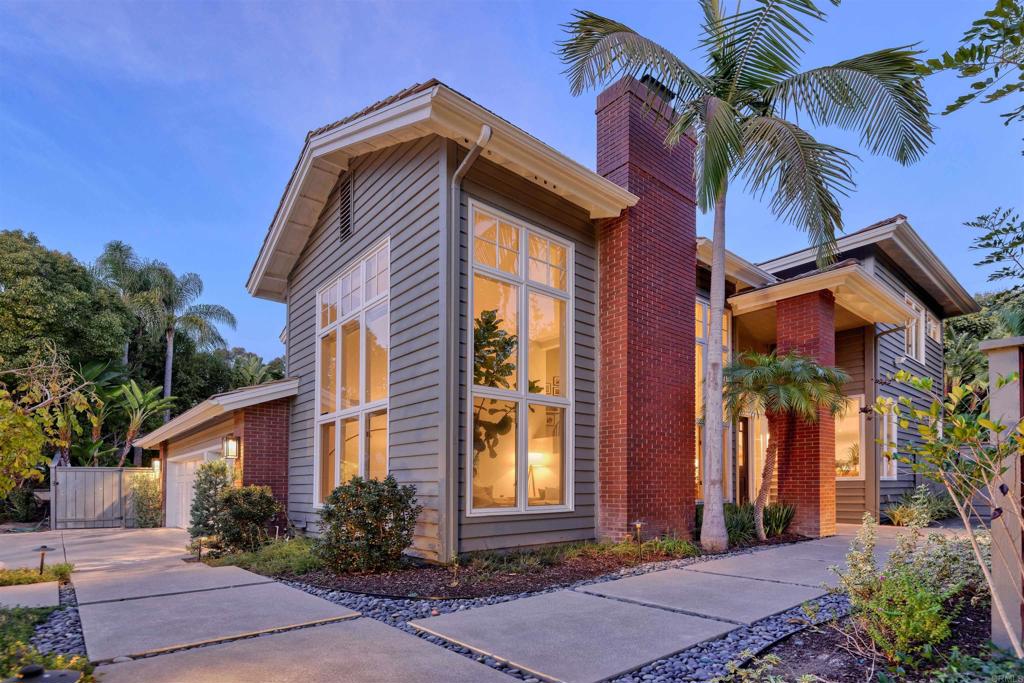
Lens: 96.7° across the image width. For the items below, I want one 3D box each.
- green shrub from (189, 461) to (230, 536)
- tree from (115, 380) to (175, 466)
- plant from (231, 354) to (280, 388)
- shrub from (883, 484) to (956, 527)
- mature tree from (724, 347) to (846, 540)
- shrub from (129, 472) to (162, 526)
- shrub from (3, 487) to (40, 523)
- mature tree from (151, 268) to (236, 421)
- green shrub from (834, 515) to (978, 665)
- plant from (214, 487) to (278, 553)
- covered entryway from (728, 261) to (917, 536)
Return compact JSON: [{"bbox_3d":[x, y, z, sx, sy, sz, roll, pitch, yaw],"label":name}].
[{"bbox_3d":[-5.366,2.812,8.100,0.720,1.350,0.720,0,-6,0],"label":"green shrub"},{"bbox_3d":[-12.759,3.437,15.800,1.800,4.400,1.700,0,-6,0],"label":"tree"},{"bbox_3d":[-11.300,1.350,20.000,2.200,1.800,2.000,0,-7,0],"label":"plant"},{"bbox_3d":[8.506,3.444,9.500,1.300,0.800,1.150,0,-6,0],"label":"shrub"},{"bbox_3d":[4.567,1.753,7.600,1.850,3.100,1.800,0,-6,0],"label":"mature tree"},{"bbox_3d":[-11.274,4.891,14.000,0.900,1.720,0.800,0,-6,0],"label":"shrub"},{"bbox_3d":[-16.382,5.411,15.200,1.100,1.200,1.100,0,-6,0],"label":"shrub"},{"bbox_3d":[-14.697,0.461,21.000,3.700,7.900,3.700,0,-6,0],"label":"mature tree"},{"bbox_3d":[2.850,1.780,3.300,0.900,0.950,0.850,0,-7,0],"label":"green shrub"},{"bbox_3d":[-4.900,3.300,8.450,1.100,1.150,1.050,0,-7,0],"label":"plant"},{"bbox_3d":[7.400,1.350,11.100,4.200,5.400,2.700,5,-9,-37],"label":"covered entryway"}]

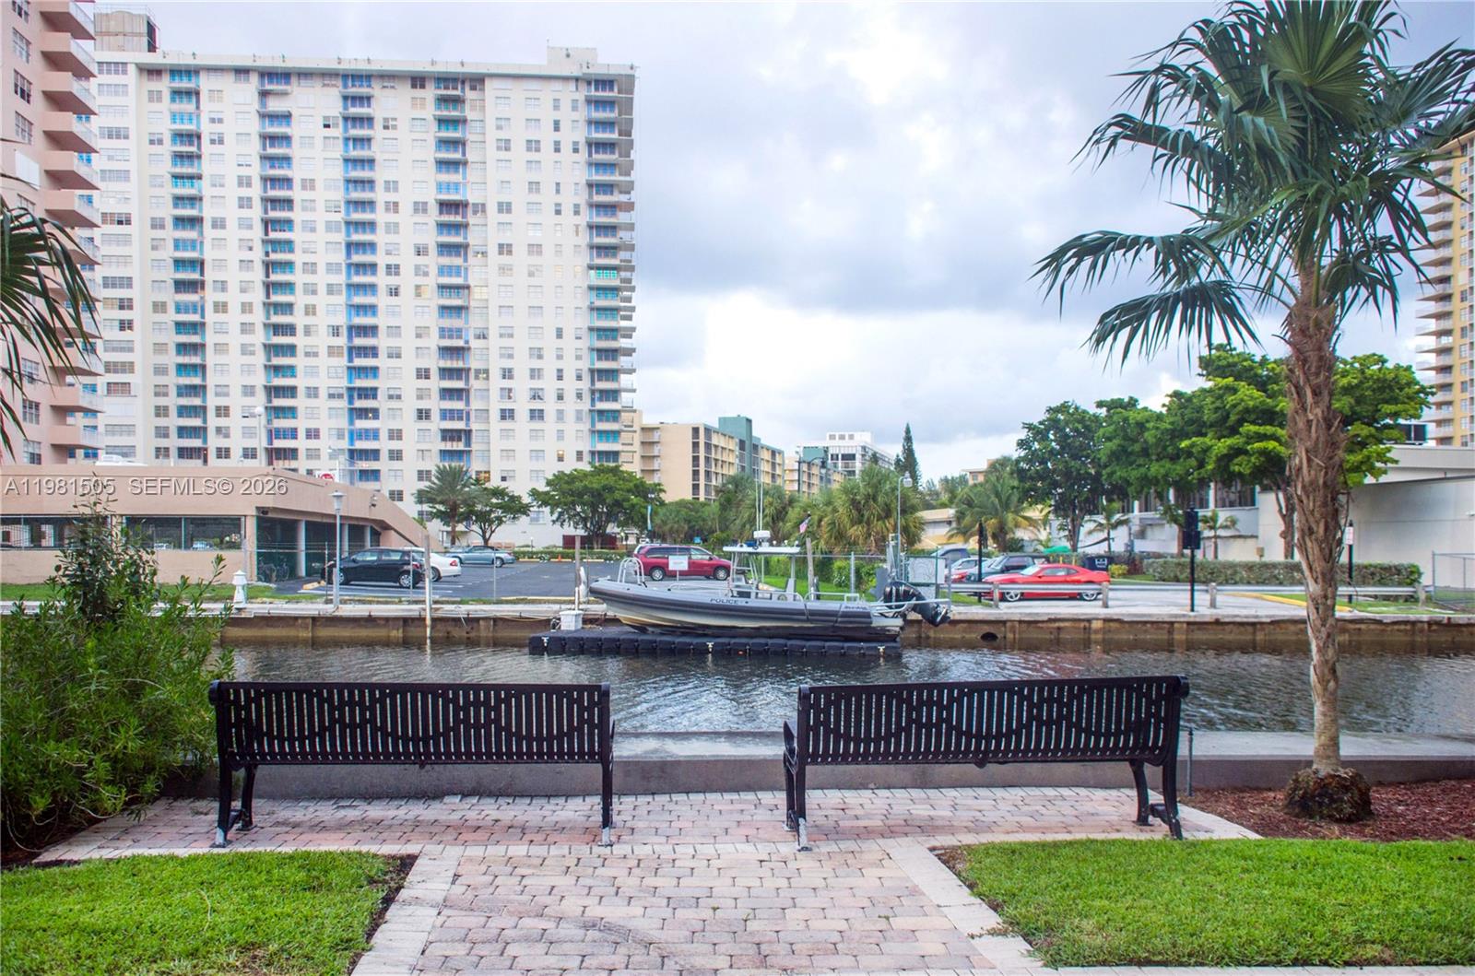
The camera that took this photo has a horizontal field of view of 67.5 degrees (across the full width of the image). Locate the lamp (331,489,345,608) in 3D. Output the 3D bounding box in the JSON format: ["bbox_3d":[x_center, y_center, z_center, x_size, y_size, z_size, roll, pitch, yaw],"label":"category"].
[{"bbox_3d":[-11.575,1.741,32.000,0.434,3.381,0.434,0,-2,0],"label":"lamp"}]

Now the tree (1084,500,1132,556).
[{"bbox_3d":[22.522,3.010,67.000,2.900,4.600,2.900,0,-2,0],"label":"tree"}]

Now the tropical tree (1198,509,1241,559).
[{"bbox_3d":[26.151,3.035,60.000,2.505,3.813,2.505,0,-2,0],"label":"tropical tree"}]

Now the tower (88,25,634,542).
[{"bbox_3d":[-50.100,-24.500,153.400,72.000,67.000,22.000,0,-2,-3],"label":"tower"}]

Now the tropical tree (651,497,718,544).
[{"bbox_3d":[-4.200,2.850,87.000,5.200,4.300,4.800,0,-2,0],"label":"tropical tree"}]

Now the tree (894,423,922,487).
[{"bbox_3d":[23.254,0.157,150.000,4.600,17.900,4.600,0,-2,0],"label":"tree"}]

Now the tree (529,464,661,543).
[{"bbox_3d":[-12.377,2.103,96.000,11.425,8.218,10.000,0,-2,0],"label":"tree"}]

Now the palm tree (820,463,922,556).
[{"bbox_3d":[7.024,1.729,58.000,5.268,6.003,5.268,0,-2,0],"label":"palm tree"}]

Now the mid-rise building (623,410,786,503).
[{"bbox_3d":[-5.000,-1.000,240.000,18.000,26.000,61.000,-1,-2,17],"label":"mid-rise building"}]

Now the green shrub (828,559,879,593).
[{"bbox_3d":[4.760,3.620,45.200,2.100,1.350,1.700,0,-2,0],"label":"green shrub"}]

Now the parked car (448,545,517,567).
[{"bbox_3d":[-16.837,4.513,72.000,4.850,1.400,1.800,0,-2,3],"label":"parked car"}]

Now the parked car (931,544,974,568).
[{"bbox_3d":[11.020,3.861,56.000,4.900,1.800,1.900,0,-2,-3],"label":"parked car"}]

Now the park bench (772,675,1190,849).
[{"bbox_3d":[1.230,1.360,5.700,1.940,0.810,0.620,0,-2,-6],"label":"park bench"}]

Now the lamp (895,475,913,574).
[{"bbox_3d":[4.852,1.579,32.000,0.470,4.027,0.290,0,-2,0],"label":"lamp"}]

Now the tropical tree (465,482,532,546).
[{"bbox_3d":[-21.382,2.909,98.000,6.241,6.638,6.241,0,-2,0],"label":"tropical tree"}]

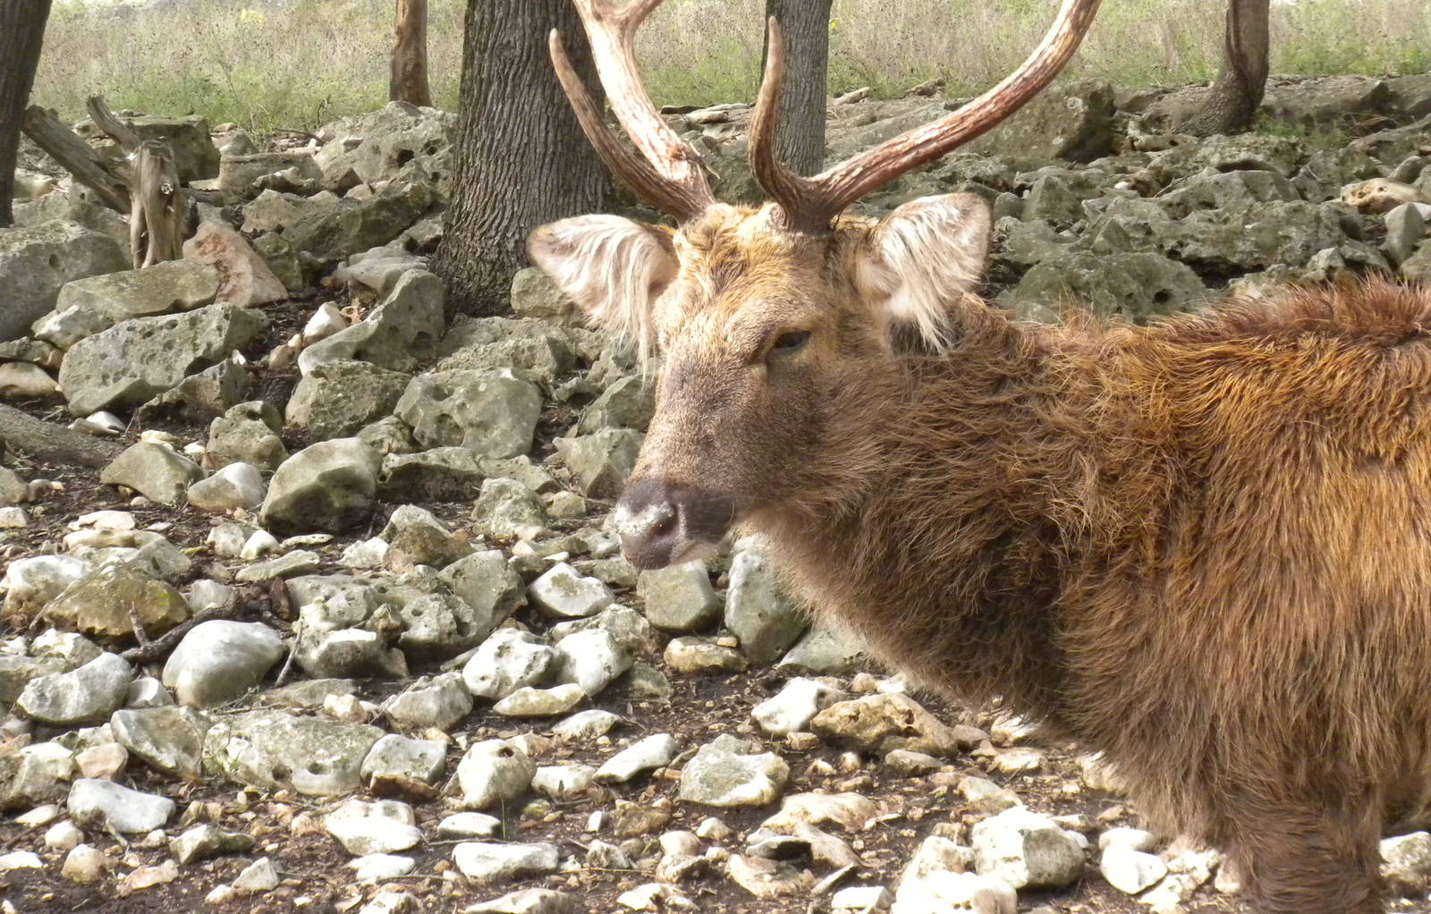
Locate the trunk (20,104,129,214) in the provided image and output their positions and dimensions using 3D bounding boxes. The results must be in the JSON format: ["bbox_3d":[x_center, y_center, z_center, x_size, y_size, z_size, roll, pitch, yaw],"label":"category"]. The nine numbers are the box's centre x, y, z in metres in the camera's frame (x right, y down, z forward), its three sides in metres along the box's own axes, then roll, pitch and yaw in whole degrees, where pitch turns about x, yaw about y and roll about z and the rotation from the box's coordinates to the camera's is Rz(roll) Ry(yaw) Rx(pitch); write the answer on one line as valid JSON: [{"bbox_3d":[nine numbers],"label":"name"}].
[{"bbox_3d":[-1.893,-0.884,14.600,0.440,0.100,0.100,42,0,-12],"label":"trunk"}]

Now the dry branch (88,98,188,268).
[{"bbox_3d":[-1.705,-0.812,14.500,0.300,0.500,0.240,0,6,0],"label":"dry branch"}]

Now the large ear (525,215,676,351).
[{"bbox_3d":[-0.123,-0.191,5.400,0.160,0.150,0.080,2,6,21],"label":"large ear"}]

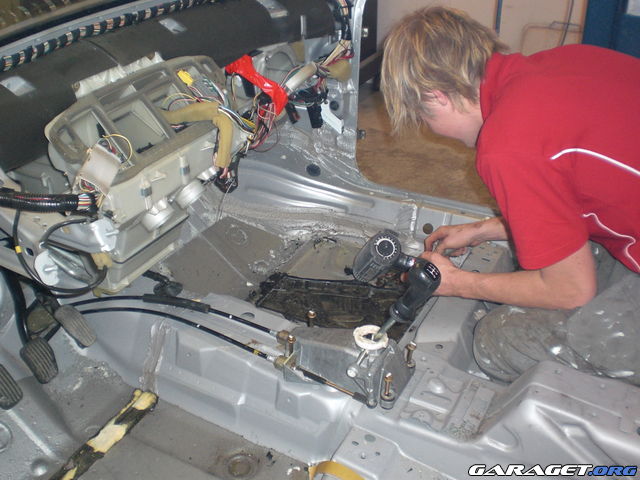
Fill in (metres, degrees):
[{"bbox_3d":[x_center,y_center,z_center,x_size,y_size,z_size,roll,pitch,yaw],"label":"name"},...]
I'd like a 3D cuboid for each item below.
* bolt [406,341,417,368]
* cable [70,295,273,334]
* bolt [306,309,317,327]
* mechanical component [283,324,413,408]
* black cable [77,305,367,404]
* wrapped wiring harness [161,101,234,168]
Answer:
[{"bbox_3d":[0.158,0.200,1.150,0.016,0.044,0.016,-1,25,0],"label":"bolt"},{"bbox_3d":[-0.295,0.142,1.326,0.448,0.024,0.052,7,26,17],"label":"cable"},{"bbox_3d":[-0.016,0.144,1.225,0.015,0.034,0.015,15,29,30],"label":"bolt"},{"bbox_3d":[0.048,0.184,1.150,0.200,0.100,0.125,15,29,30],"label":"mechanical component"},{"bbox_3d":[-0.194,0.189,1.227,0.632,0.039,0.056,11,28,24],"label":"black cable"},{"bbox_3d":[-0.249,-0.212,1.340,0.120,0.130,0.100,15,29,30],"label":"wrapped wiring harness"}]

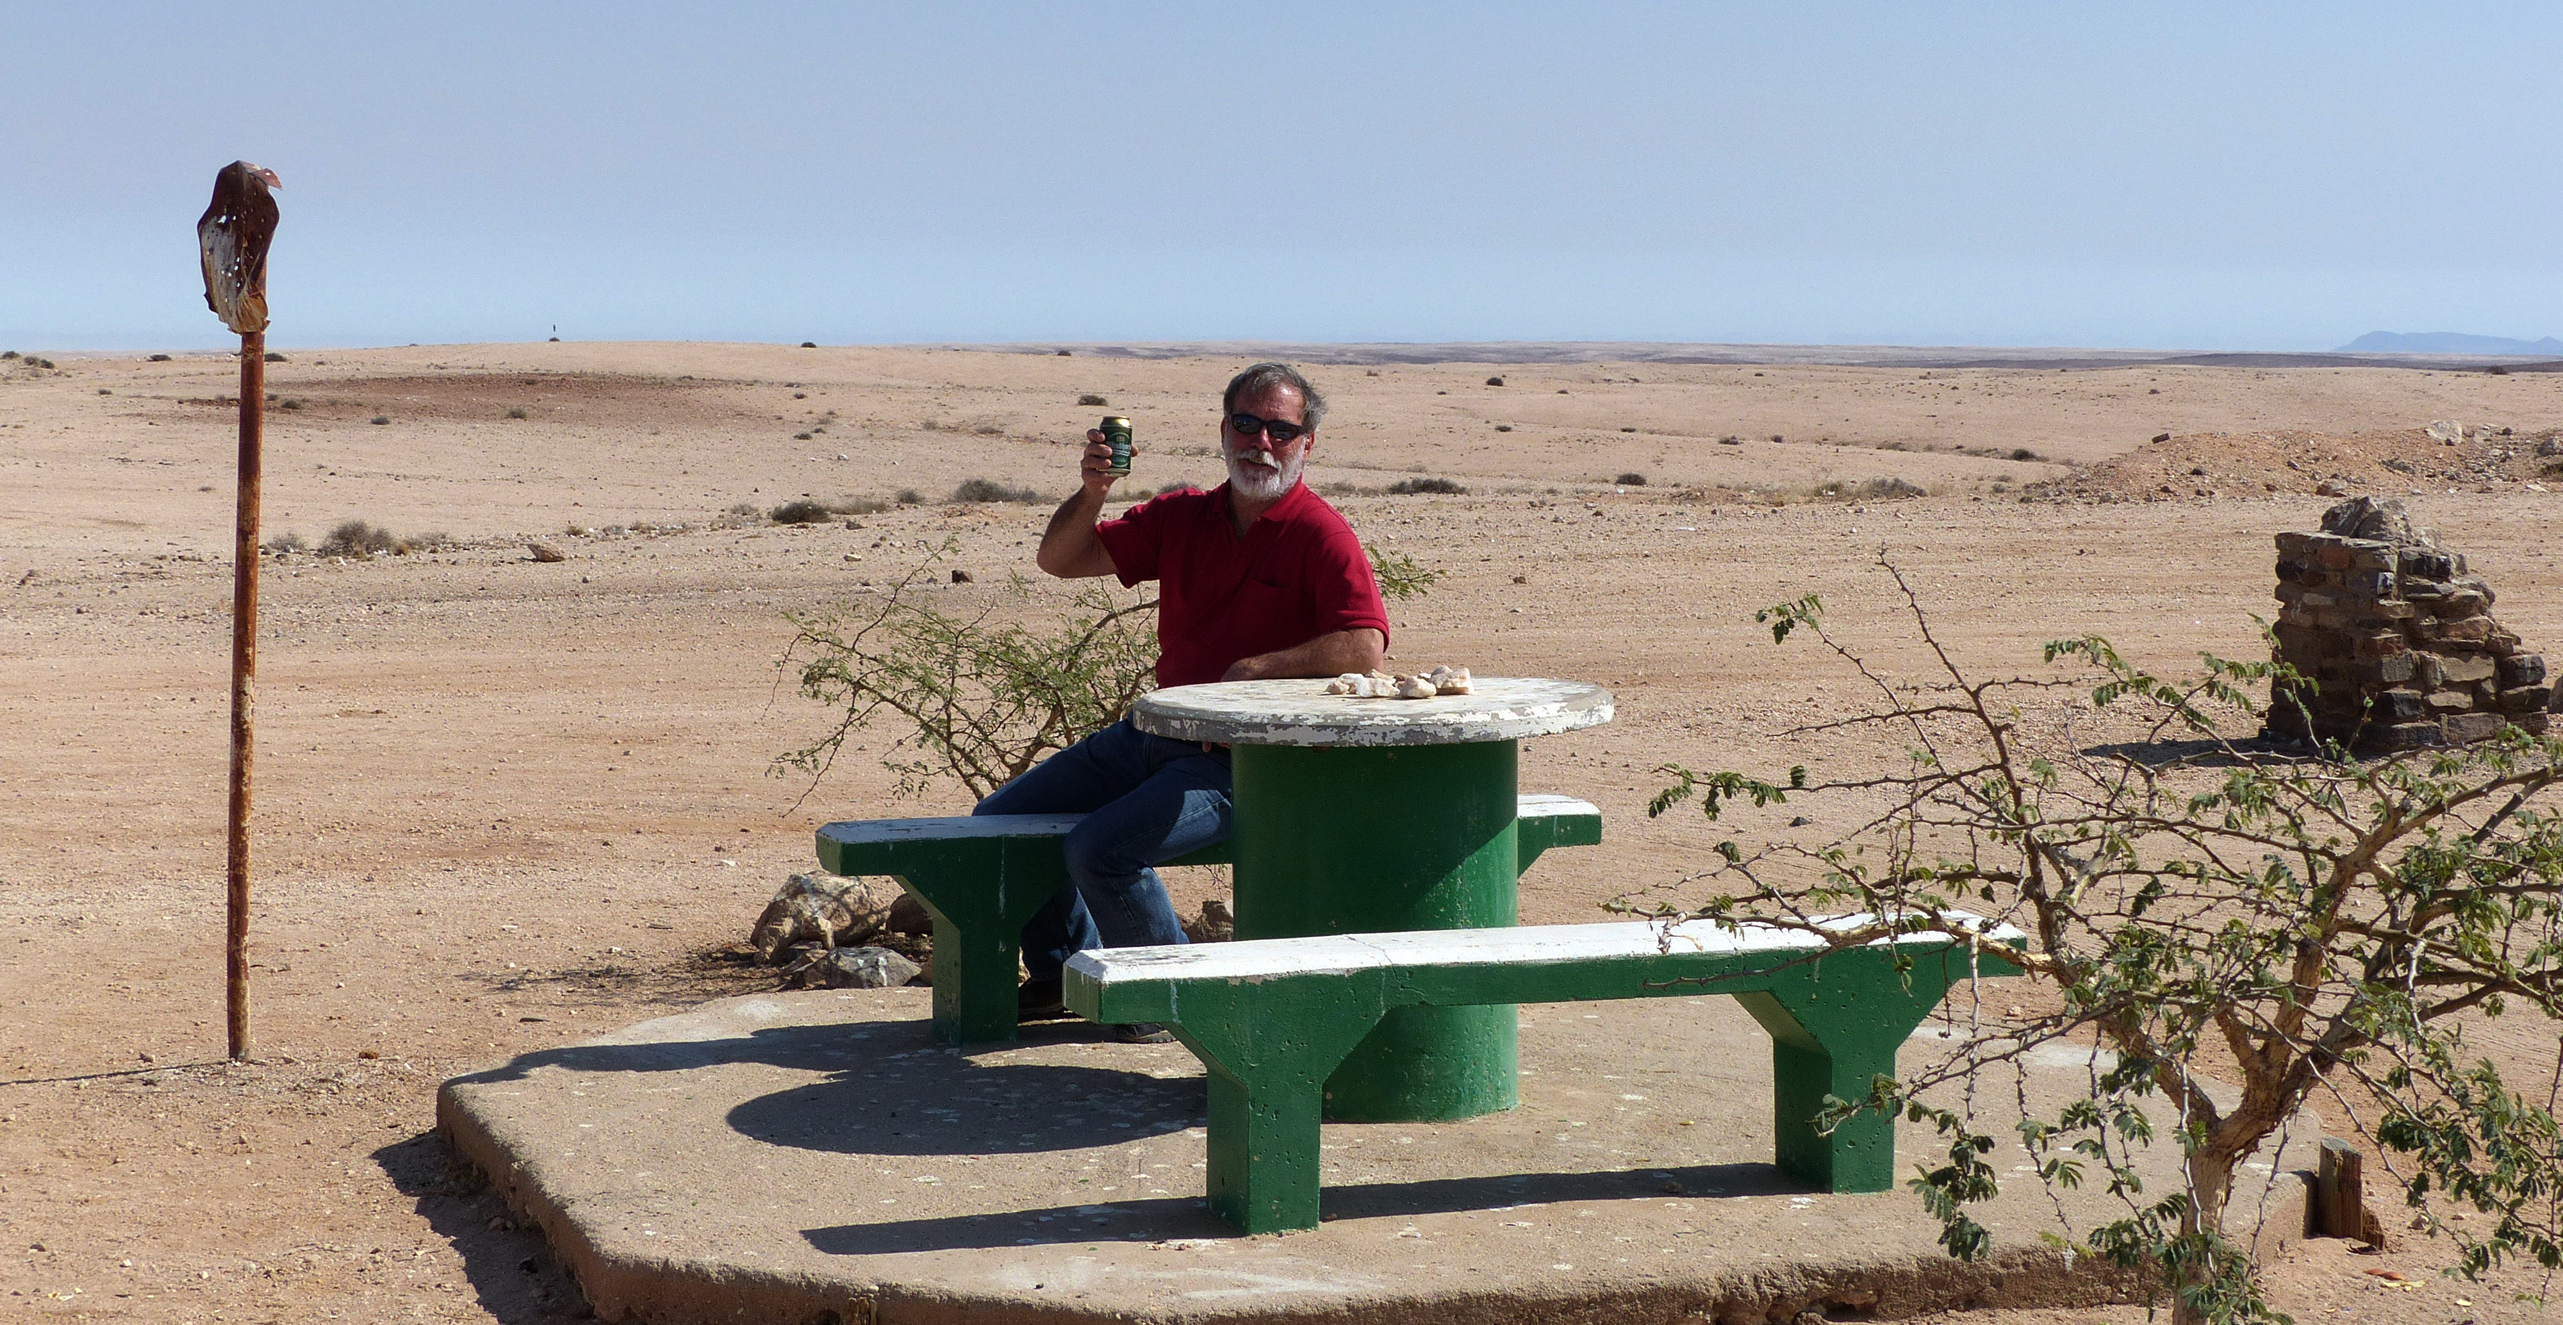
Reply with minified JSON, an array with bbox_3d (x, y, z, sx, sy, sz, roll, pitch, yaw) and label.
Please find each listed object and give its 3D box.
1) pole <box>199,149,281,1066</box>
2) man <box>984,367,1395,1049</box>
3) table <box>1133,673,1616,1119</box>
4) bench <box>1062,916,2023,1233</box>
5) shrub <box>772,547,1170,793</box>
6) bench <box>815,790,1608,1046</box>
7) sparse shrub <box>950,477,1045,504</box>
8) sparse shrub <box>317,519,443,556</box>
[{"bbox_3d":[-2.198,-0.095,9.214,0.175,1.902,0.136,2,4,0],"label":"pole"},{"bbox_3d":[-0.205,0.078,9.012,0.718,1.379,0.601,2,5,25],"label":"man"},{"bbox_3d":[0.173,0.444,8.251,0.897,0.761,0.897,0,4,0],"label":"table"},{"bbox_3d":[0.458,0.679,7.280,1.649,0.436,0.205,-1,4,-20],"label":"bench"},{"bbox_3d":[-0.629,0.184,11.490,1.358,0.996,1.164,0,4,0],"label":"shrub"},{"bbox_3d":[-0.134,0.539,9.169,1.675,0.436,0.205,-1,4,-20],"label":"bench"},{"bbox_3d":[-2.805,-1.699,43.102,0.923,0.255,0.831,0,4,0],"label":"sparse shrub"},{"bbox_3d":[-6.666,-0.915,32.209,0.908,0.278,0.817,0,4,0],"label":"sparse shrub"}]

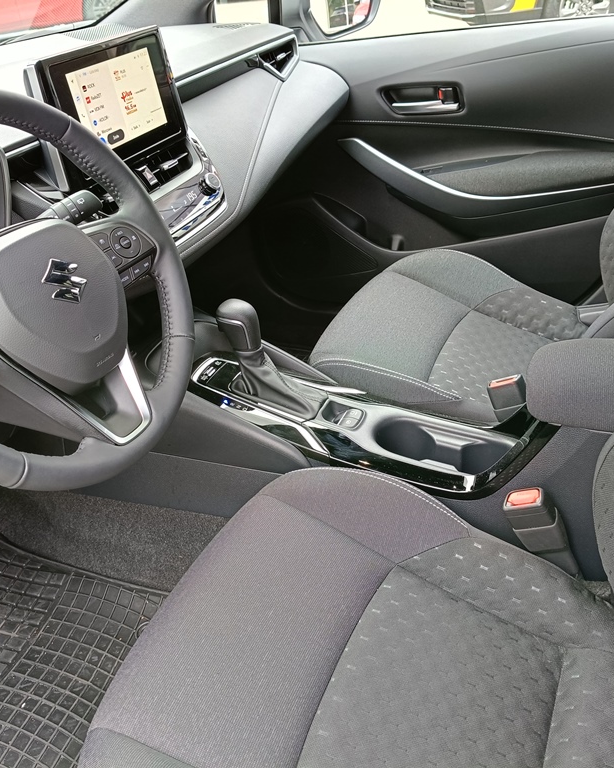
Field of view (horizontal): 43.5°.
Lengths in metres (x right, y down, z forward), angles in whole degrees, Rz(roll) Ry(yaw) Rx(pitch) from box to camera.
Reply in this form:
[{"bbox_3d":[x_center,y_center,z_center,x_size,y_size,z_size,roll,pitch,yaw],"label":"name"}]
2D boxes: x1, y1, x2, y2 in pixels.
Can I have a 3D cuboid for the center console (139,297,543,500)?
[{"bbox_3d":[0.027,0.006,1.102,0.560,0.240,0.205,9,35,24],"label":"center console"}]

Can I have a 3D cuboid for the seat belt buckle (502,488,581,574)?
[{"bbox_3d":[0.285,0.178,0.916,0.047,0.128,0.028,-23,19,37],"label":"seat belt buckle"}]

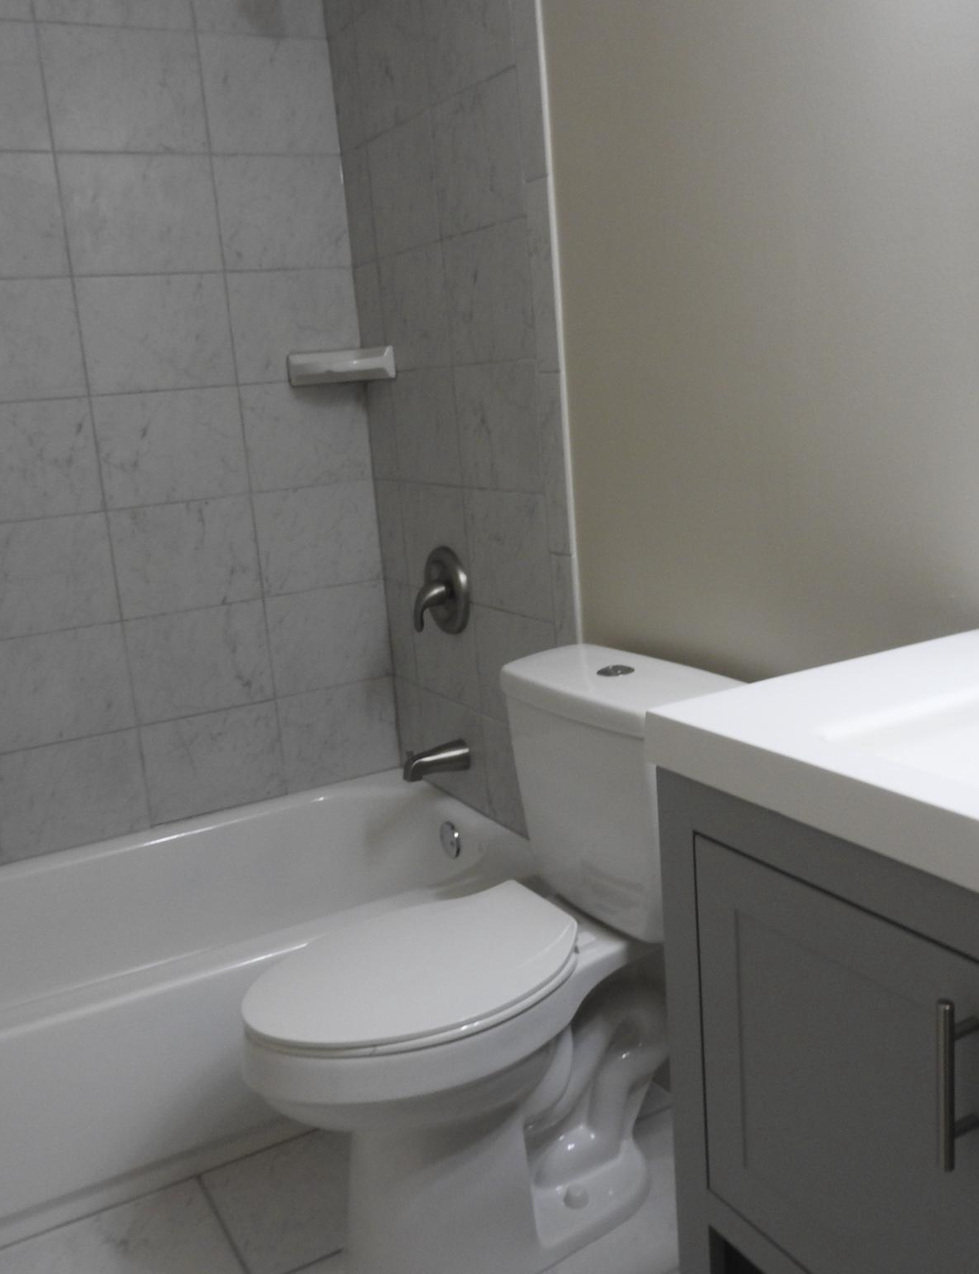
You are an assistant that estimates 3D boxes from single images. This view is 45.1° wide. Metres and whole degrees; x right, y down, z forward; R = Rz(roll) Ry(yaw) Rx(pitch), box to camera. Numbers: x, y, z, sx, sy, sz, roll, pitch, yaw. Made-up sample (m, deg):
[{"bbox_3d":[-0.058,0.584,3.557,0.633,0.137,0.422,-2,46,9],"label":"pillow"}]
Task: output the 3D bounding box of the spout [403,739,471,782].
[{"bbox_3d":[-0.112,0.260,2.460,0.135,0.068,0.060,-11,13,-27],"label":"spout"}]

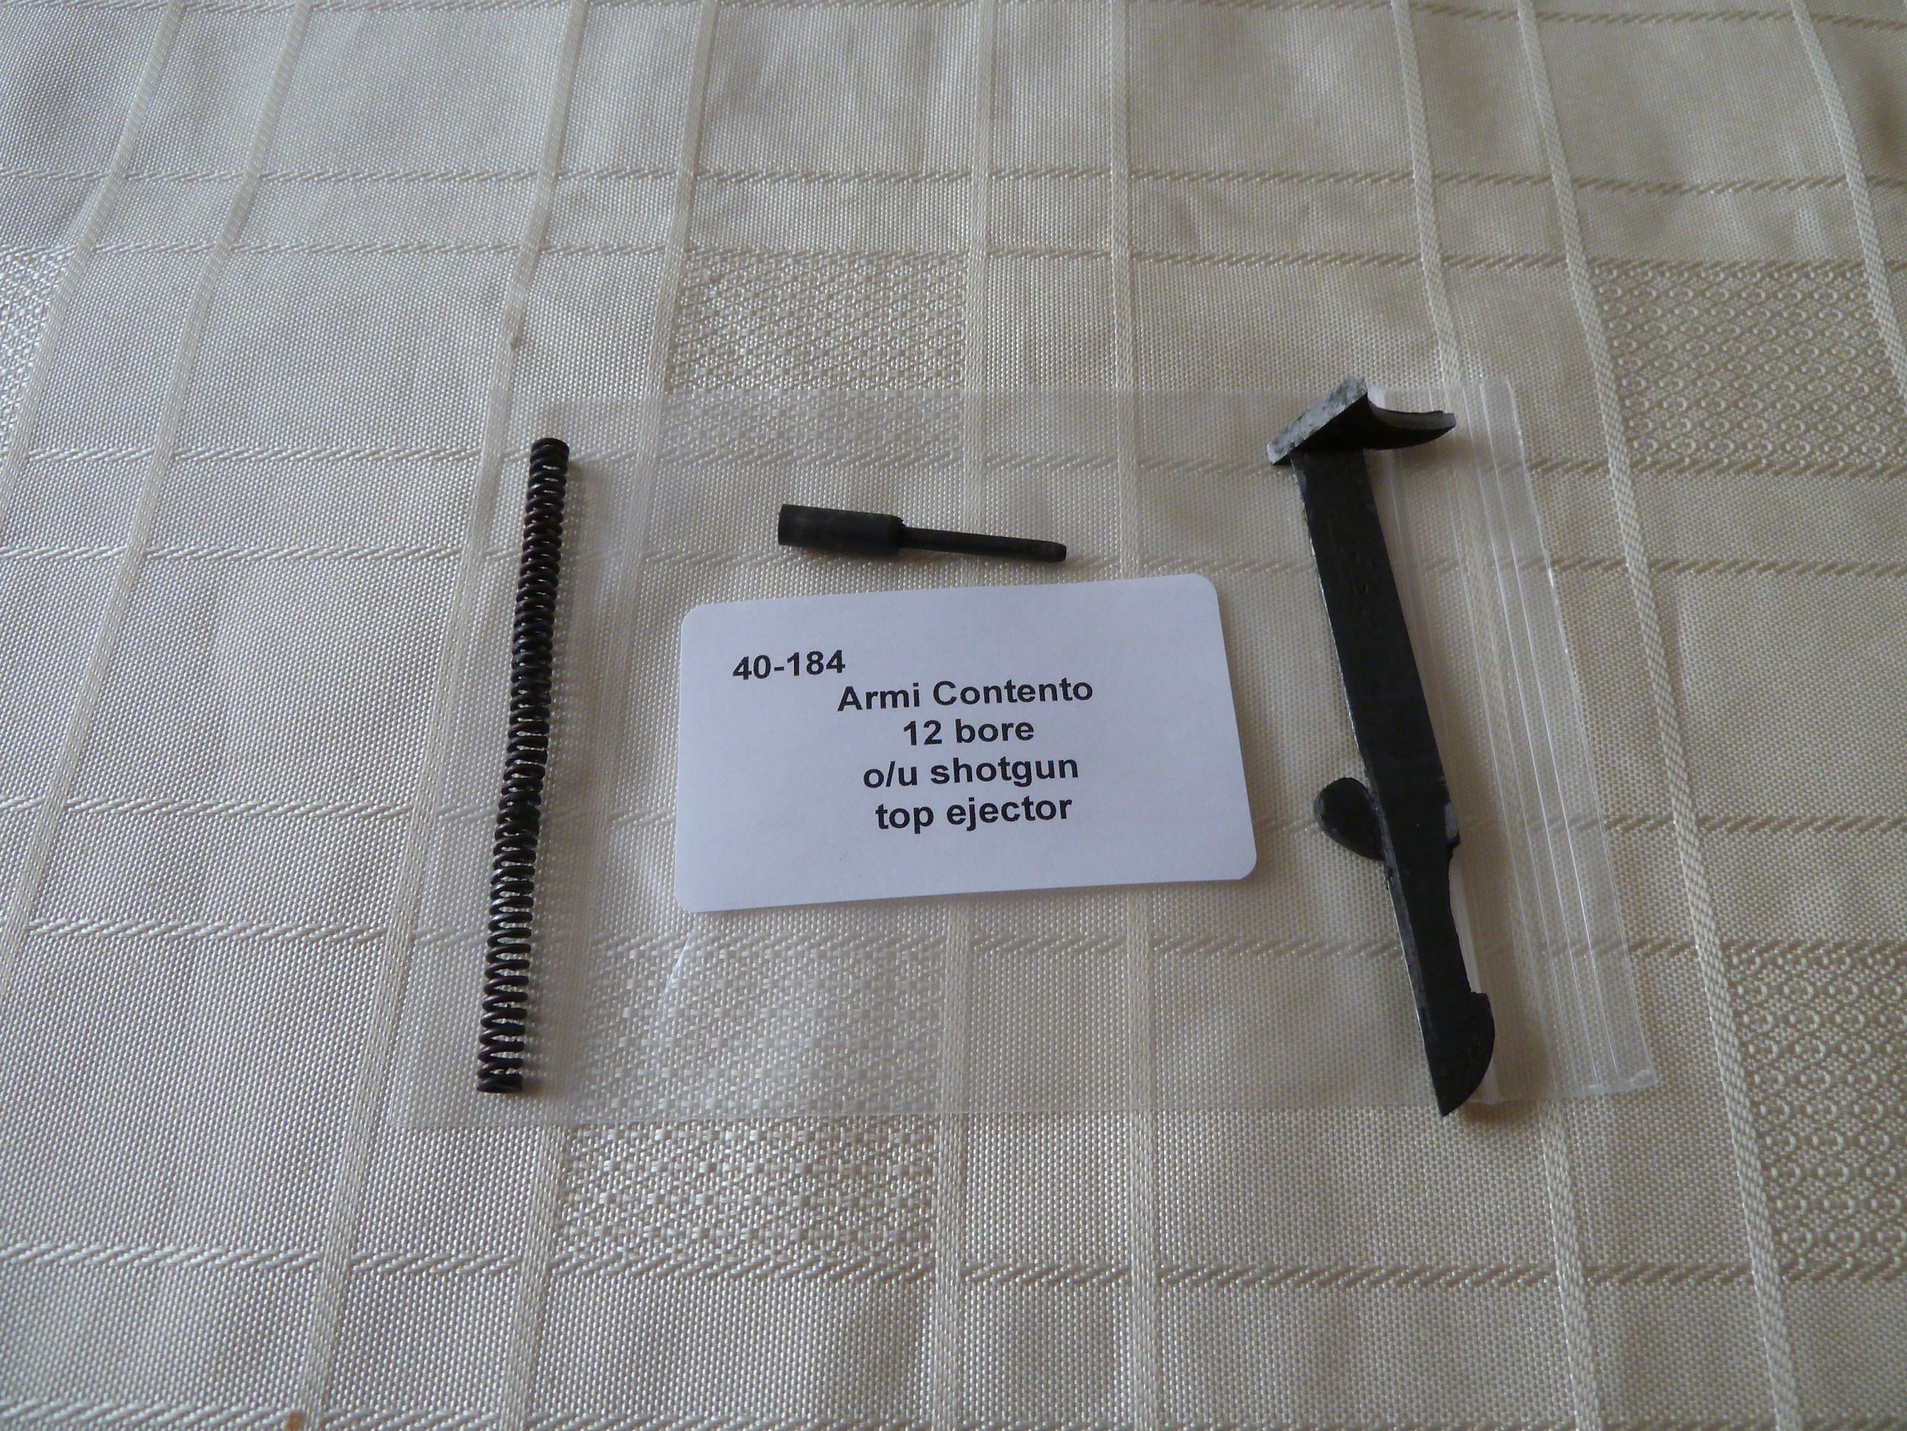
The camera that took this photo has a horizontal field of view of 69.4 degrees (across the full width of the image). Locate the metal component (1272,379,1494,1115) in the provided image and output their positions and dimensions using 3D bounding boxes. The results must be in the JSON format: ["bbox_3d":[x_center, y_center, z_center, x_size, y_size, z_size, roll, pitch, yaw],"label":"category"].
[{"bbox_3d":[0.051,0.000,0.148,0.024,0.016,0.080,-5,66,-1],"label":"metal component"}]

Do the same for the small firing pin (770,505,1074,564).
[{"bbox_3d":[-0.004,-0.021,0.165,0.035,0.005,0.005,5,66,4],"label":"small firing pin"}]

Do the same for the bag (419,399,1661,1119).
[{"bbox_3d":[0.007,-0.001,0.159,0.129,0.004,0.089,-1,66,1],"label":"bag"}]

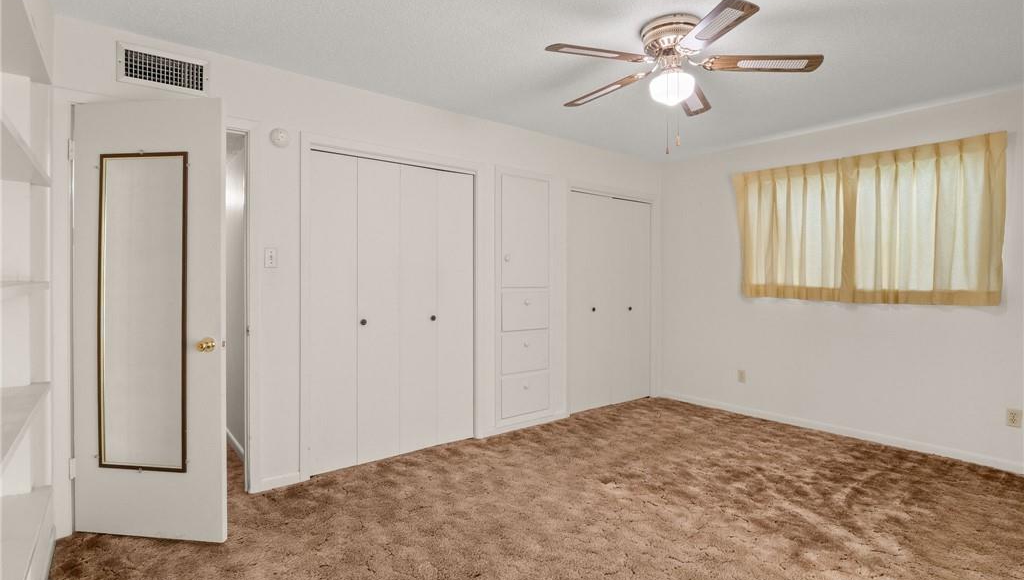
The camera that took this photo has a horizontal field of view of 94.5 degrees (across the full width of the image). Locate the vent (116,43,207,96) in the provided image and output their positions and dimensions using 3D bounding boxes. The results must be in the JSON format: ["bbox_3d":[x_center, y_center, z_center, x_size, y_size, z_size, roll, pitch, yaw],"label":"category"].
[{"bbox_3d":[-1.782,-1.126,2.429,0.385,0.205,0.030,-1,1,-38],"label":"vent"}]

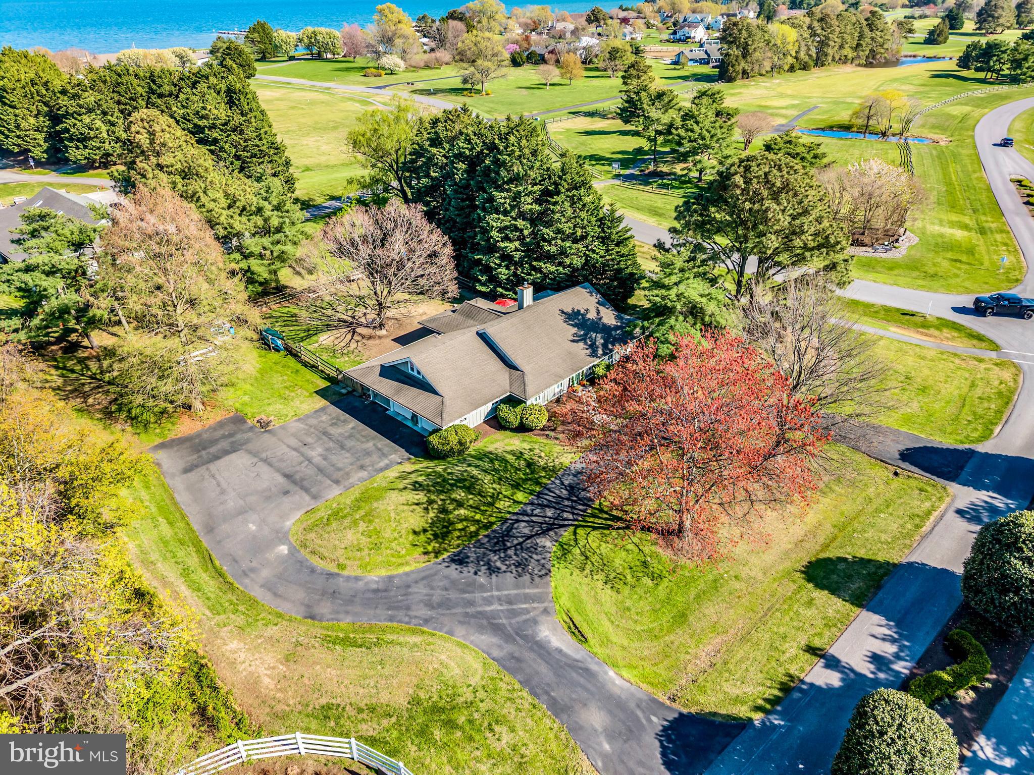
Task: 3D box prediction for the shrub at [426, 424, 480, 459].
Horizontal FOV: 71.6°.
[{"bbox_3d":[-4.673,3.865,51.201,3.400,2.000,2.900,-3,30,-5],"label":"shrub"}]

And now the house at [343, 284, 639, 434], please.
[{"bbox_3d":[-1.405,-3.572,56.575,15.100,5.500,22.200,25,38,37],"label":"house"}]

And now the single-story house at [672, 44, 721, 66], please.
[{"bbox_3d":[74.906,-135.070,290.468,20.000,6.500,10.000,-13,32,-22],"label":"single-story house"}]

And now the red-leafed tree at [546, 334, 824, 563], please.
[{"bbox_3d":[8.895,3.355,37.935,13.500,11.800,13.300,0,29,0],"label":"red-leafed tree"}]

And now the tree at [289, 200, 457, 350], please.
[{"bbox_3d":[-13.316,-10.920,66.957,15.390,12.000,14.930,-6,30,-10],"label":"tree"}]

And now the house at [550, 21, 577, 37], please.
[{"bbox_3d":[26.669,-207.120,415.228,15.500,6.600,12.000,0,29,0],"label":"house"}]

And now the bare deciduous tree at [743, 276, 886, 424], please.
[{"bbox_3d":[19.922,-0.992,48.508,10.490,13.110,10.180,13,32,22],"label":"bare deciduous tree"}]

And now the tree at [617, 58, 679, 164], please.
[{"bbox_3d":[23.186,-48.150,126.633,10.840,17.300,10.520,5,30,9],"label":"tree"}]

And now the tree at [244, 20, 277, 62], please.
[{"bbox_3d":[-107.070,-145.218,300.235,12.860,15.000,12.470,-9,31,-15],"label":"tree"}]

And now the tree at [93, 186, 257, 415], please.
[{"bbox_3d":[-25.158,-5.449,52.474,11.710,16.900,11.360,-15,33,-24],"label":"tree"}]

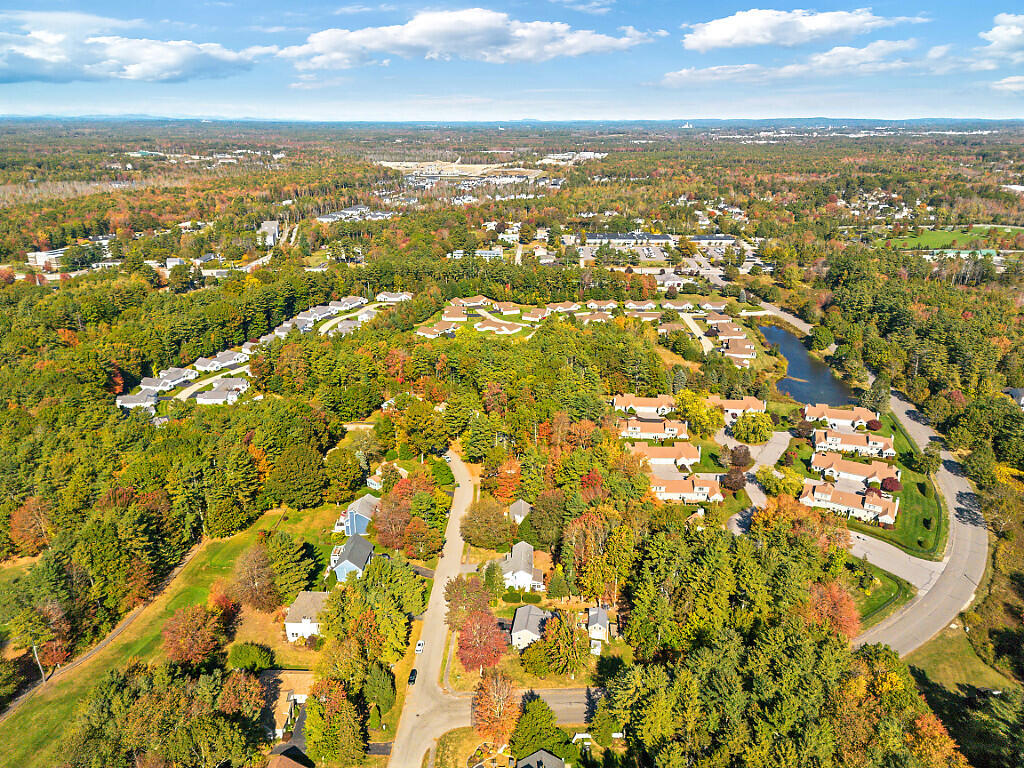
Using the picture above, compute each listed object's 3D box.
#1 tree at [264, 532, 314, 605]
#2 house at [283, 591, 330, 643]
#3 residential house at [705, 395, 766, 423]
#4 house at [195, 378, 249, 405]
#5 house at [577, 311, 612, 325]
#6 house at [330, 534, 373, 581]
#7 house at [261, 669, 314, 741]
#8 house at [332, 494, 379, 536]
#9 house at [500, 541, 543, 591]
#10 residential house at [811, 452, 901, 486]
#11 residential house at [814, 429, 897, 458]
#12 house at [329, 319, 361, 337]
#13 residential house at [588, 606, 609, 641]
[{"bbox_3d":[-63.500,51.550,202.000,13.000,21.500,13.000,0,21,0],"label":"tree"},{"bbox_3d":[-53.200,60.943,188.353,9.800,7.700,12.200,1,21,2],"label":"house"},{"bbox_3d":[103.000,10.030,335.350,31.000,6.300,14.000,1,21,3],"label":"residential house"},{"bbox_3d":[-143.500,2.970,353.060,17.500,6.300,24.000,3,21,7],"label":"house"},{"bbox_3d":[55.500,-45.350,481.790,24.000,6.300,15.000,0,21,0],"label":"house"},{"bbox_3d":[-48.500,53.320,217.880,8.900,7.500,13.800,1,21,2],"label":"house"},{"bbox_3d":[-52.600,72.253,162.156,13.500,4.900,17.000,1,21,2],"label":"house"},{"bbox_3d":[-51.800,44.110,240.330,10.500,8.500,13.000,2,21,7],"label":"house"},{"bbox_3d":[3.300,54.690,213.860,12.500,7.300,16.000,1,21,2],"label":"house"},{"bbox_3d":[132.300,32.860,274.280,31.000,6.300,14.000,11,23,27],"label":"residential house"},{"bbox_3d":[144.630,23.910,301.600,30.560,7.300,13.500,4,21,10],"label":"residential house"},{"bbox_3d":[-108.500,-36.740,458.850,16.000,6.300,22.000,4,21,11],"label":"house"},{"bbox_3d":[23.310,65.370,192.400,5.300,6.400,7.030,3,21,8],"label":"residential house"}]

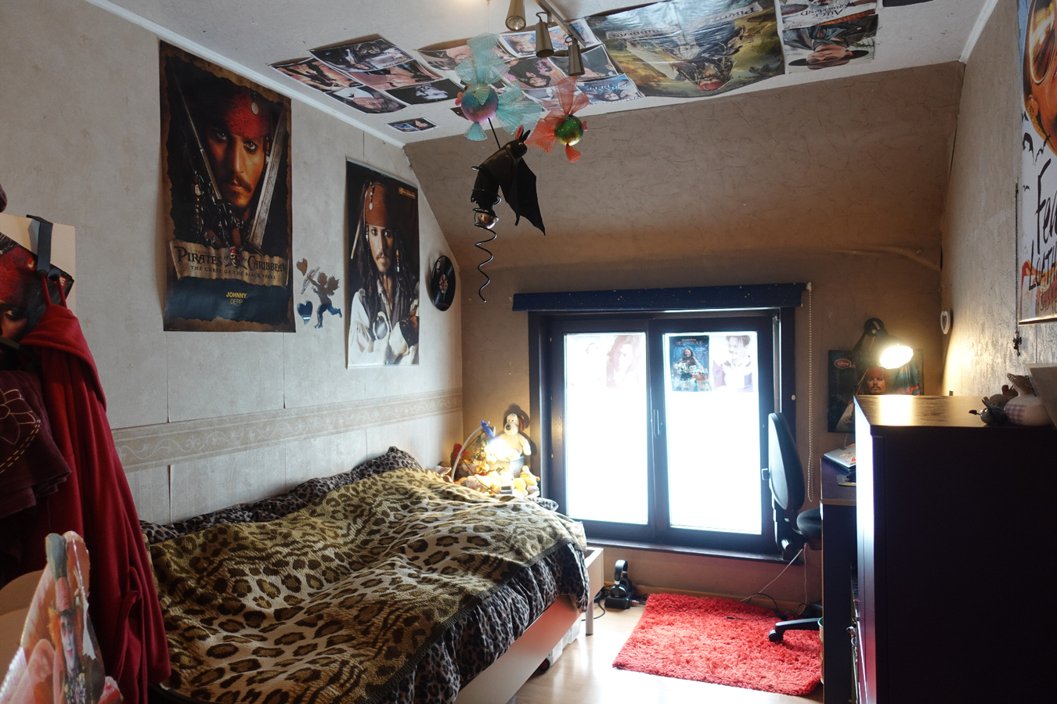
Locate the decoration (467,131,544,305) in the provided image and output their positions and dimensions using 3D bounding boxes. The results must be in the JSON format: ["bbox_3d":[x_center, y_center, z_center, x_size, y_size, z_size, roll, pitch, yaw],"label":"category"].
[{"bbox_3d":[-0.055,-0.333,1.700,0.175,0.400,0.170,-1,0,6],"label":"decoration"}]

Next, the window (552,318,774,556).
[{"bbox_3d":[0.682,0.403,3.755,1.200,1.200,0.090,-1,0,23],"label":"window"}]

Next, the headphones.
[{"bbox_3d":[0.478,1.140,3.533,0.078,0.180,0.165,-1,0,29],"label":"headphones"}]

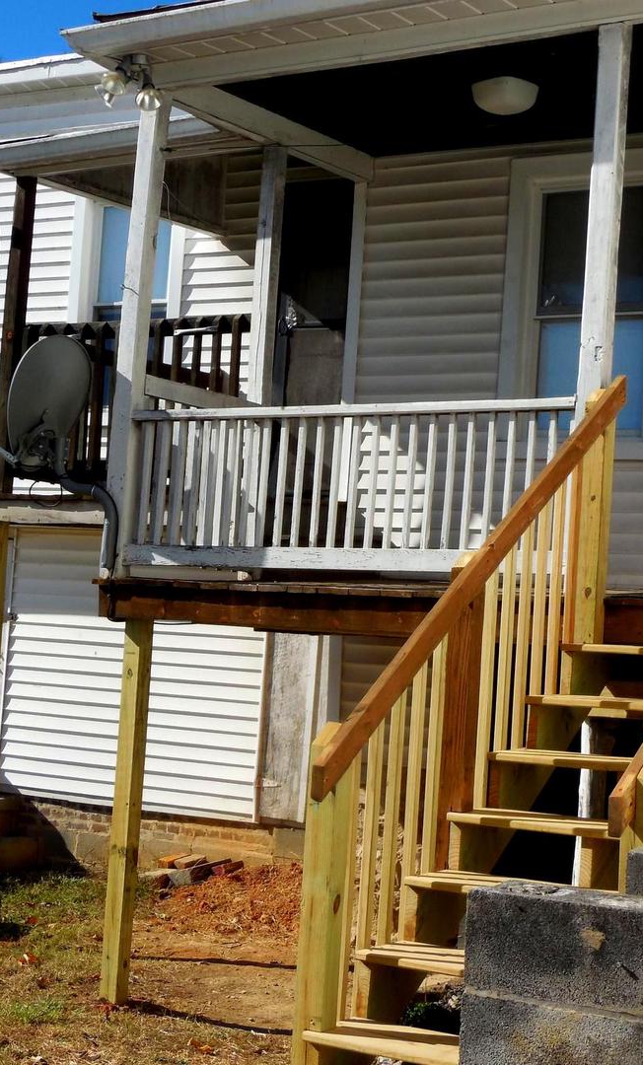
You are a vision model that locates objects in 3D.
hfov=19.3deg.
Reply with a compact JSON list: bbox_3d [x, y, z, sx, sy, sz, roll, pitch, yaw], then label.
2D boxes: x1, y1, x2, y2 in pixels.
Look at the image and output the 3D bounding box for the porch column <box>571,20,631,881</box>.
[{"bbox_3d":[1.012,-0.331,7.028,0.090,3.200,0.090,1,-4,34],"label":"porch column"}]

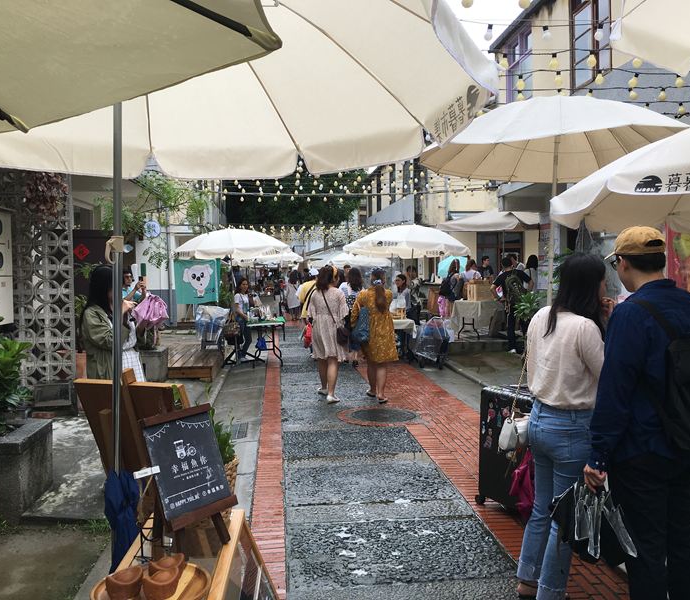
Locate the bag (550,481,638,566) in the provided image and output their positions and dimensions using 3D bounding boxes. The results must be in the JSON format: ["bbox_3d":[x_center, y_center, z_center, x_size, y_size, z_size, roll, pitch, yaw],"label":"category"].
[{"bbox_3d":[1.071,0.967,2.900,0.350,0.360,0.170,1,3,18],"label":"bag"}]

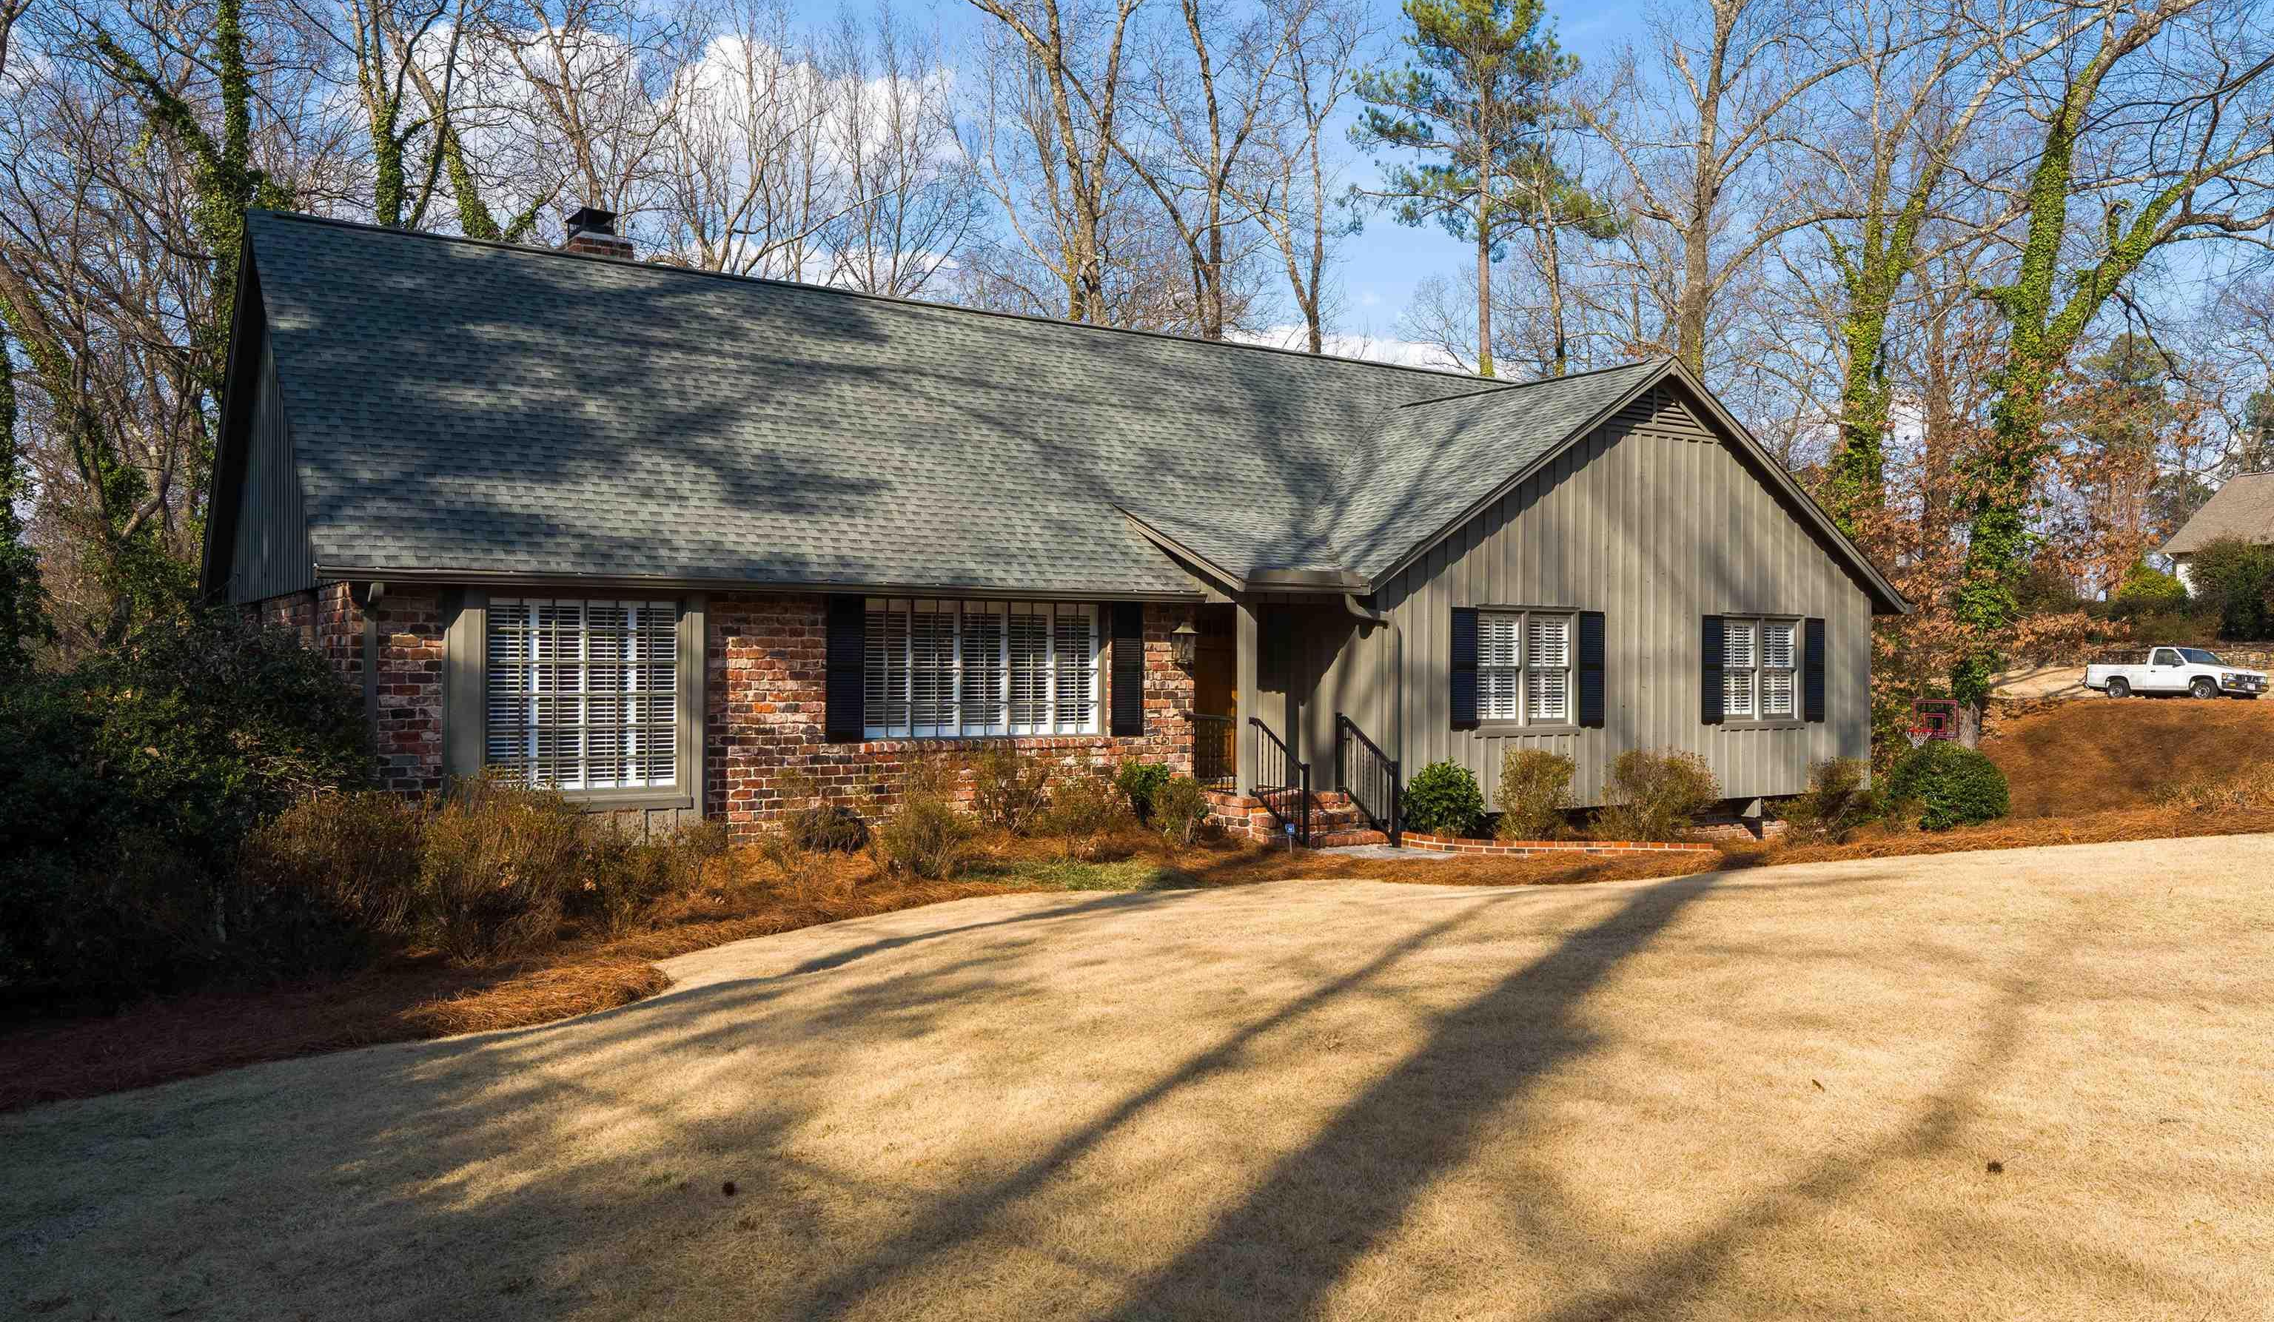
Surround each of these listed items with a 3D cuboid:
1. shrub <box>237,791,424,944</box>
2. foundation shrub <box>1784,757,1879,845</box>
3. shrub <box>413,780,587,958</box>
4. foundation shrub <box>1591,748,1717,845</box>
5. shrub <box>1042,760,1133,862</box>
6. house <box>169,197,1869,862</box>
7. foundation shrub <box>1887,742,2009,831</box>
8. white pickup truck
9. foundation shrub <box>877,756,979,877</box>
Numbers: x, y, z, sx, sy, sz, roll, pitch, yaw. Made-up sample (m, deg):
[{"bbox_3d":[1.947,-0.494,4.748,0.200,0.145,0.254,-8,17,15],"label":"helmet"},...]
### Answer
[{"bbox_3d":[-5.628,1.439,11.900,1.302,1.067,1.237,0,0,-34],"label":"shrub"},{"bbox_3d":[8.880,1.784,21.800,1.204,1.113,1.143,0,0,-34],"label":"foundation shrub"},{"bbox_3d":[-4.544,1.481,12.200,1.220,1.310,1.159,0,0,-34],"label":"shrub"},{"bbox_3d":[6.125,1.592,20.100,1.466,1.089,1.290,0,0,-34],"label":"foundation shrub"},{"bbox_3d":[-0.470,1.418,16.100,0.855,0.956,0.813,0,0,0],"label":"shrub"},{"bbox_3d":[-0.495,-1.414,22.399,19.950,7.200,10.350,0,0,-34],"label":"house"},{"bbox_3d":[11.081,1.712,23.300,1.651,1.190,1.568,0,0,-34],"label":"foundation shrub"},{"bbox_3d":[28.900,0.410,47.500,1.700,1.570,4.600,0,0,-18],"label":"white pickup truck"},{"bbox_3d":[-1.838,1.355,14.950,0.888,1.091,0.843,0,0,0],"label":"foundation shrub"}]

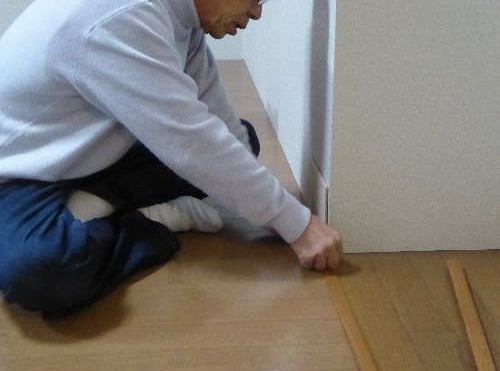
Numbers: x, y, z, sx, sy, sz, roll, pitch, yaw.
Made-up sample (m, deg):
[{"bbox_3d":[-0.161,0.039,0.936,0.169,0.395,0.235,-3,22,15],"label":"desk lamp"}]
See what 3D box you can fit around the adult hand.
[{"bbox_3d":[0.118,0.097,1.628,0.092,0.092,0.090,6,20,17],"label":"adult hand"}]

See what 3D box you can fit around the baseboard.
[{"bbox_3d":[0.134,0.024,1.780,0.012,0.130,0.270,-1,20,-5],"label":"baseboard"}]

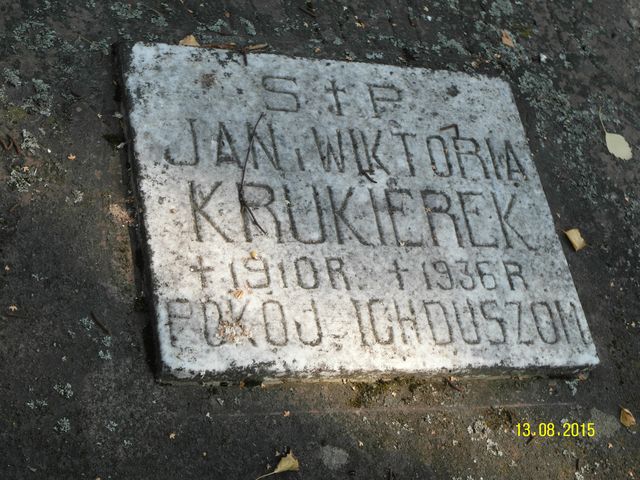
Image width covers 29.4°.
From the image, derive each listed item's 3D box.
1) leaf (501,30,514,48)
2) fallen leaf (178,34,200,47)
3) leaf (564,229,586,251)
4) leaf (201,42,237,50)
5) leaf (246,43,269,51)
[{"bbox_3d":[0.258,-0.277,1.689,0.018,0.010,0.032,-17,66,-31],"label":"leaf"},{"bbox_3d":[-0.158,-0.239,1.467,0.025,0.014,0.020,-4,60,-25],"label":"fallen leaf"},{"bbox_3d":[0.320,-0.002,1.528,0.025,0.010,0.027,-31,74,-36],"label":"leaf"},{"bbox_3d":[-0.122,-0.234,1.480,0.049,0.010,0.016,-6,61,-26],"label":"leaf"},{"bbox_3d":[-0.078,-0.237,1.500,0.032,0.010,0.013,-19,67,-32],"label":"leaf"}]

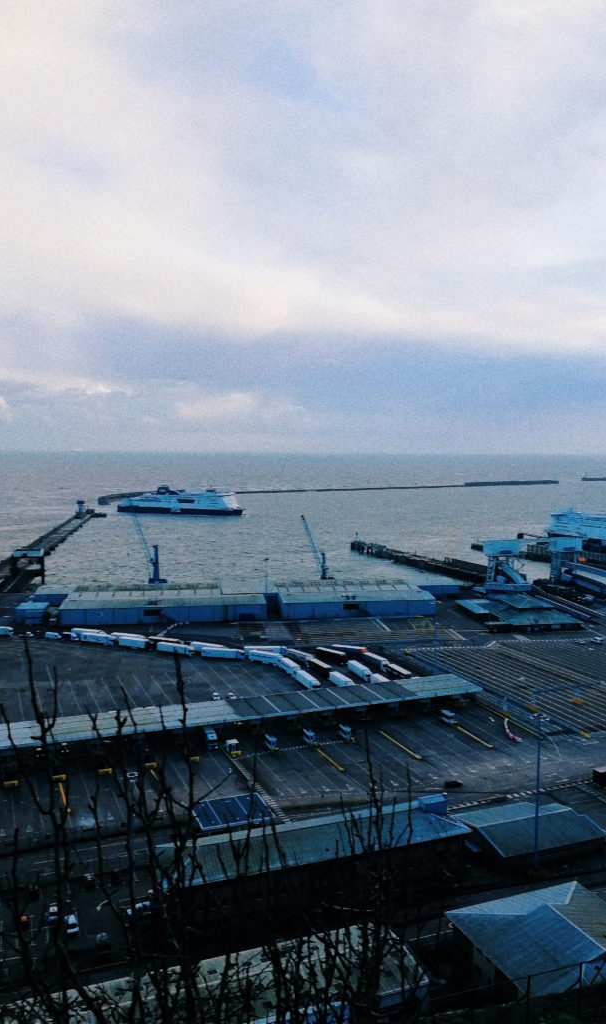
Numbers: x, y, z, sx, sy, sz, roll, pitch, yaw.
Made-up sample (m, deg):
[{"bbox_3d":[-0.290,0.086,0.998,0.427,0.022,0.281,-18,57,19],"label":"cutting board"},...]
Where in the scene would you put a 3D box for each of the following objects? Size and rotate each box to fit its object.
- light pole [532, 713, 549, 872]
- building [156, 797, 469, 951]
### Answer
[{"bbox_3d":[45.890,54.650,155.400,3.000,31.590,3.000,0,4,0],"label":"light pole"},{"bbox_3d":[2.440,64.890,151.890,59.290,11.130,15.610,-1,5,-21],"label":"building"}]

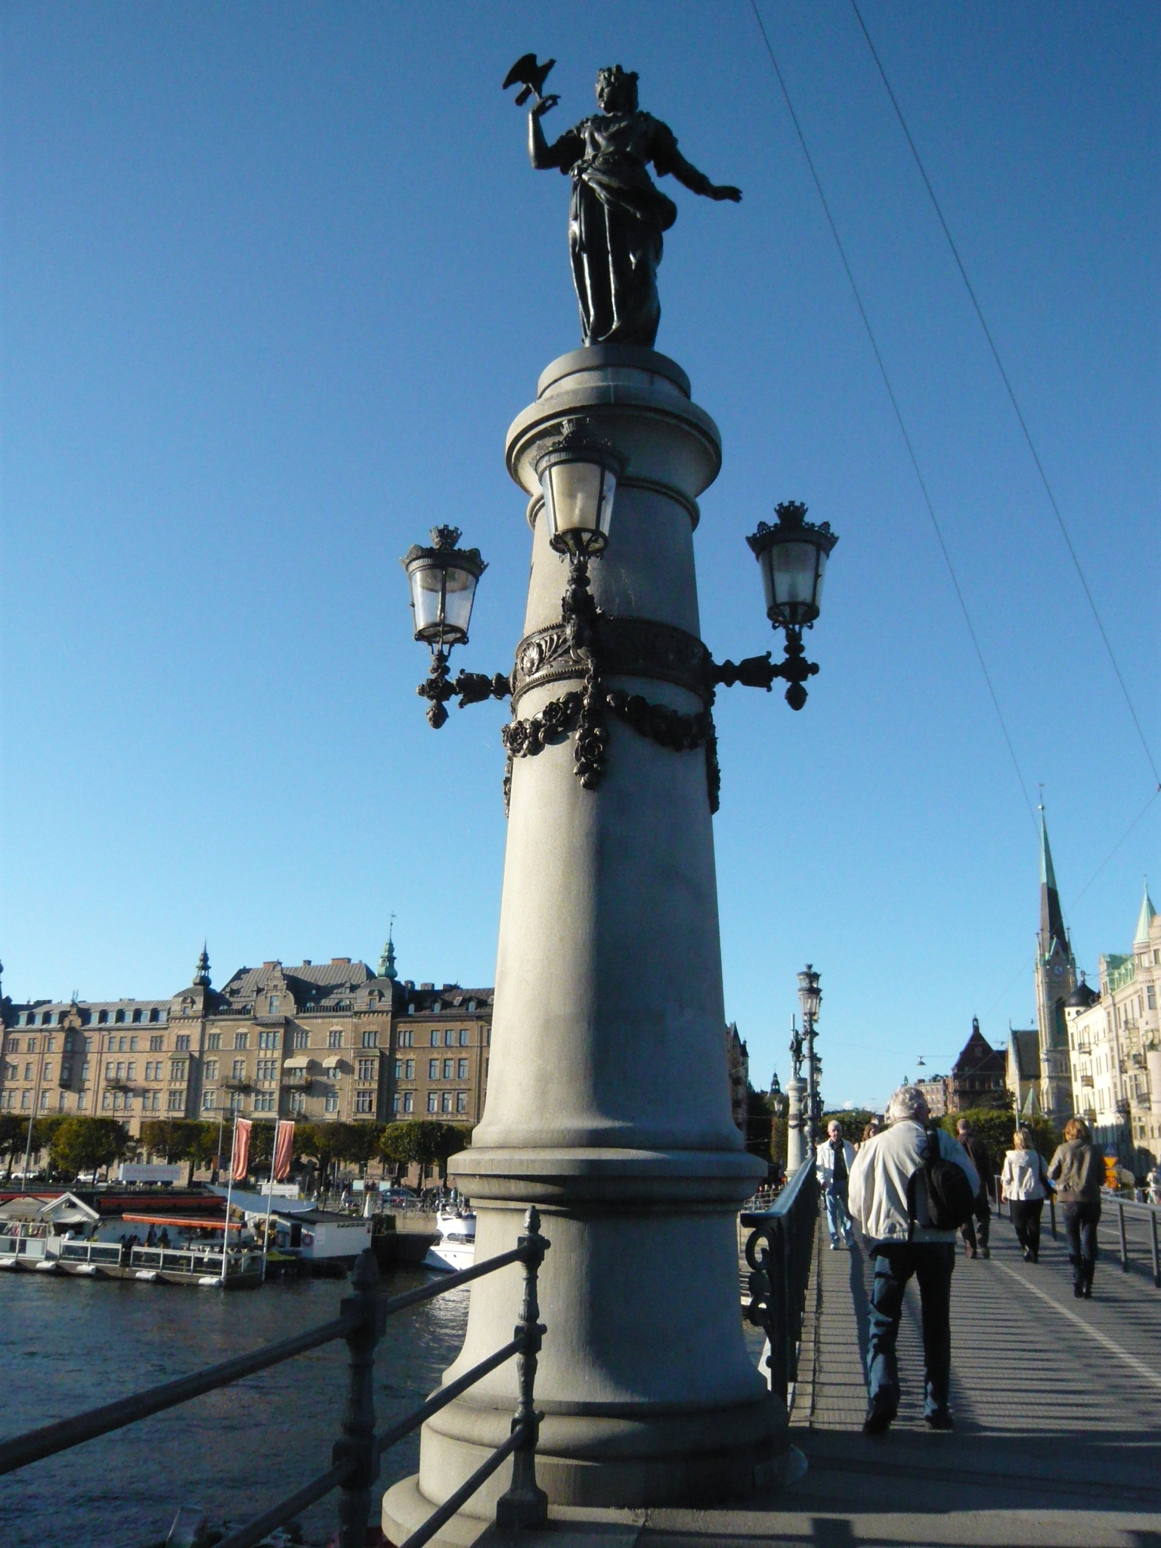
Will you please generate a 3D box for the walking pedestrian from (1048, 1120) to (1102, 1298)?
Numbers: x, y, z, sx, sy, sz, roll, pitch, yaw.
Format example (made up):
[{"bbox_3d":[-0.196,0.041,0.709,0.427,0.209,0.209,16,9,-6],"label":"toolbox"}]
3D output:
[{"bbox_3d":[4.887,4.279,12.387,0.500,1.690,0.360,-2,-17,10],"label":"walking pedestrian"}]

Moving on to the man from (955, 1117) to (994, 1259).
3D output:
[{"bbox_3d":[5.167,5.415,16.389,0.520,1.760,0.420,-3,-17,11],"label":"man"}]

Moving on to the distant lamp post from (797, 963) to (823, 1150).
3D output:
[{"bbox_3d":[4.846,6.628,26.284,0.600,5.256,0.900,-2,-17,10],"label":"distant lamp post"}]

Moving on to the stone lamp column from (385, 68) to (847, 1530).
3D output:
[{"bbox_3d":[0.172,-0.694,7.112,2.500,8.291,2.500,-2,-17,10],"label":"stone lamp column"}]

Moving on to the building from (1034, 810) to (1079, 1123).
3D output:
[{"bbox_3d":[109.082,46.541,287.923,9.000,80.000,9.000,2,-17,-3],"label":"building"}]

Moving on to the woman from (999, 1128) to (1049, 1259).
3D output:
[{"bbox_3d":[5.750,5.440,16.244,0.520,1.670,0.380,-2,-17,10],"label":"woman"}]

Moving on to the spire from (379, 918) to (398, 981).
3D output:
[{"bbox_3d":[-25.856,23.606,169.477,2.600,8.900,2.600,-2,-17,10],"label":"spire"}]

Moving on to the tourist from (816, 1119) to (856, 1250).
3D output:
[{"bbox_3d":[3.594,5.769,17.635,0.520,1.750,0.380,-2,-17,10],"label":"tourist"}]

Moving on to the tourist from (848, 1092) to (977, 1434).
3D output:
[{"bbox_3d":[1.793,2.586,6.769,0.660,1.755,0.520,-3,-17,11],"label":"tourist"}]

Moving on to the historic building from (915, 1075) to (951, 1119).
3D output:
[{"bbox_3d":[131.672,125.022,466.244,17.000,24.000,15.000,-15,-23,43],"label":"historic building"}]

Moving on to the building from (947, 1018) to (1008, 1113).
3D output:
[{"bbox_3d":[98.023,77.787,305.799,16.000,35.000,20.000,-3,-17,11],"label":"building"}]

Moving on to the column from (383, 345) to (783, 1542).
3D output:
[{"bbox_3d":[0.168,0.515,6.899,2.000,6.015,2.000,1,-17,1],"label":"column"}]

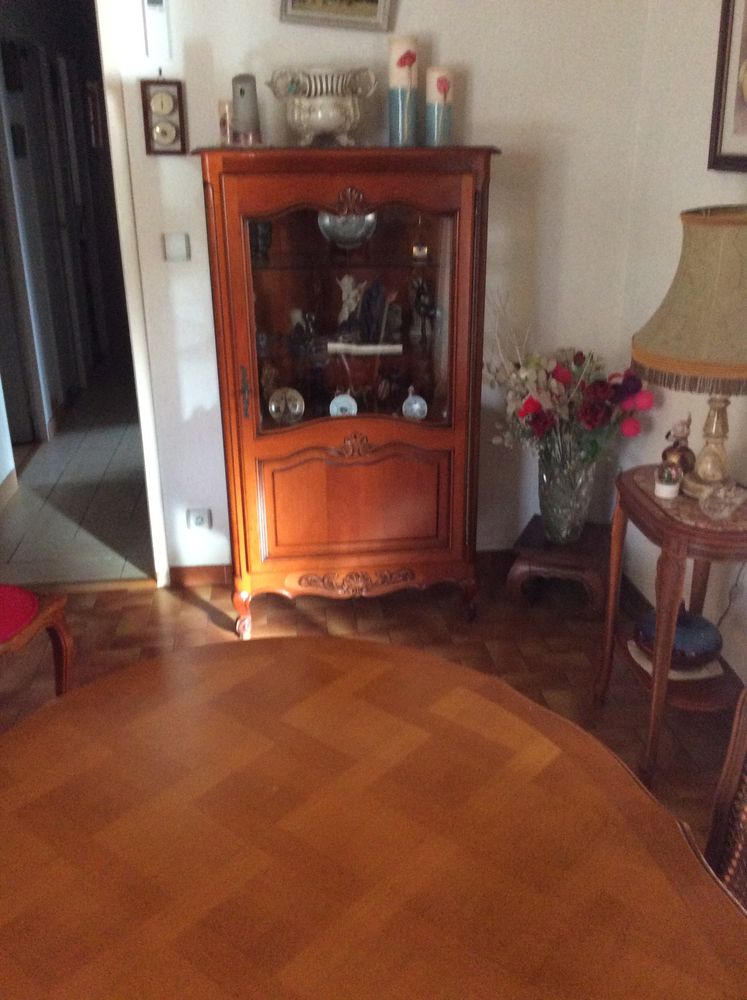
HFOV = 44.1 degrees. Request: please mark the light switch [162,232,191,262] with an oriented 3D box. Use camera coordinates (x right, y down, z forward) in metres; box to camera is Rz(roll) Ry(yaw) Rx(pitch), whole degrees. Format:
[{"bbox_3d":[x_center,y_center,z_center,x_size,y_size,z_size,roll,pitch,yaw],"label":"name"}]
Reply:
[{"bbox_3d":[-0.615,-0.790,2.893,0.082,0.086,0.016,-3,22,-7],"label":"light switch"}]

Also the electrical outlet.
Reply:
[{"bbox_3d":[-0.608,0.069,3.237,0.082,0.081,0.016,-3,22,-7],"label":"electrical outlet"}]

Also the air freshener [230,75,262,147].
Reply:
[{"bbox_3d":[-0.359,-1.092,2.590,0.083,0.186,0.083,-3,22,-7],"label":"air freshener"}]

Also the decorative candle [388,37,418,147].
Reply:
[{"bbox_3d":[0.086,-1.169,2.659,0.082,0.285,0.082,-3,19,-7],"label":"decorative candle"}]

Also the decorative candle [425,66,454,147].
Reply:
[{"bbox_3d":[0.186,-1.129,2.655,0.077,0.207,0.077,-3,22,-7],"label":"decorative candle"}]

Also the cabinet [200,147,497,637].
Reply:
[{"bbox_3d":[-0.085,-0.329,2.937,0.829,1.485,0.390,-3,22,-7],"label":"cabinet"}]

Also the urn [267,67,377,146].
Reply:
[{"bbox_3d":[-0.145,-1.109,2.612,0.308,0.205,0.202,-3,22,-7],"label":"urn"}]

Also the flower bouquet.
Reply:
[{"bbox_3d":[0.620,-0.171,3.049,0.503,0.681,0.424,-3,22,-7],"label":"flower bouquet"}]

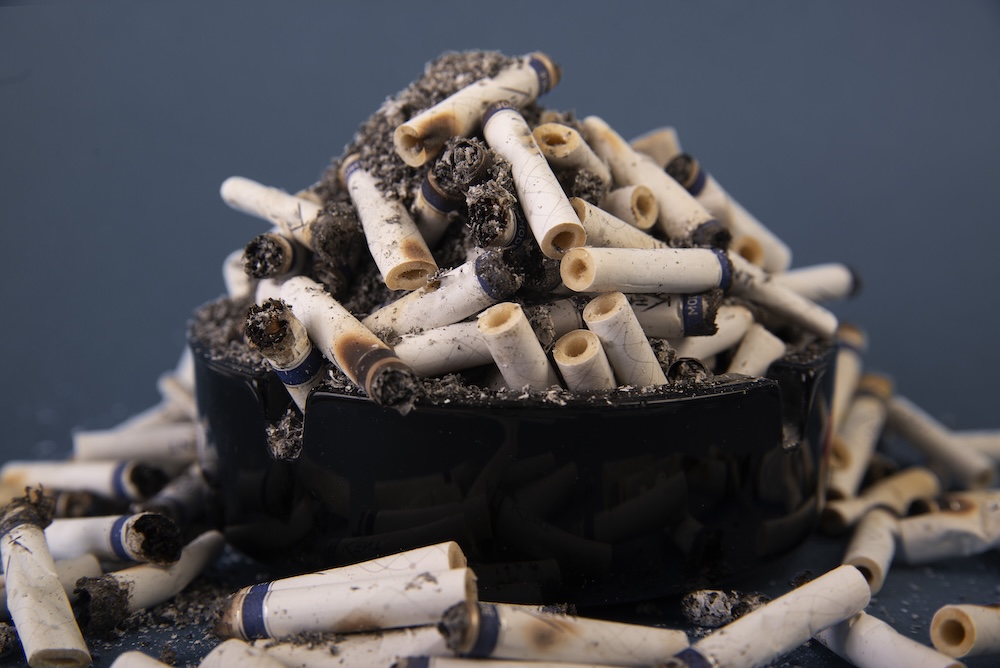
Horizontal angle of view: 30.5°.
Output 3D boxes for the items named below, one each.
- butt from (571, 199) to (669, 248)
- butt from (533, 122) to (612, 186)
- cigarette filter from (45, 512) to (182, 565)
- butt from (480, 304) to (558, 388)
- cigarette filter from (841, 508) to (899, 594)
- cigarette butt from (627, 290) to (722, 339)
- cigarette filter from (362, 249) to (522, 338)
[{"bbox_3d":[0.024,-0.015,0.335,0.035,0.008,0.008,24,6,-45],"label":"butt"},{"bbox_3d":[0.015,-0.032,0.344,0.008,0.008,0.022,7,-16,30],"label":"butt"},{"bbox_3d":[-0.069,0.034,0.306,0.034,0.008,0.008,-6,4,38],"label":"cigarette filter"},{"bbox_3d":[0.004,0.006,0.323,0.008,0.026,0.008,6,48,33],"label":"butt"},{"bbox_3d":[0.063,0.036,0.310,0.007,0.007,0.030,3,13,16],"label":"cigarette filter"},{"bbox_3d":[0.023,-0.004,0.330,0.035,0.008,0.008,2,1,26],"label":"cigarette butt"},{"bbox_3d":[-0.012,-0.005,0.321,0.033,0.008,0.008,-23,0,27],"label":"cigarette filter"}]

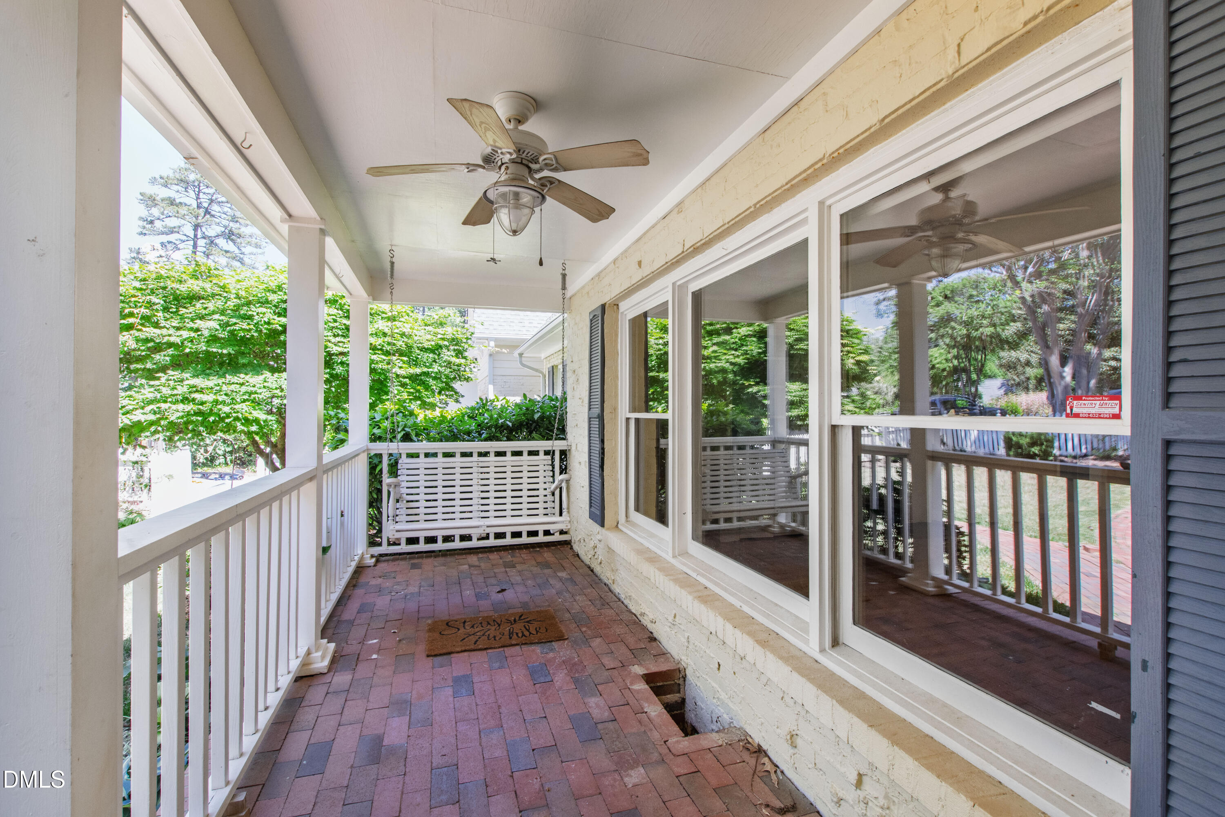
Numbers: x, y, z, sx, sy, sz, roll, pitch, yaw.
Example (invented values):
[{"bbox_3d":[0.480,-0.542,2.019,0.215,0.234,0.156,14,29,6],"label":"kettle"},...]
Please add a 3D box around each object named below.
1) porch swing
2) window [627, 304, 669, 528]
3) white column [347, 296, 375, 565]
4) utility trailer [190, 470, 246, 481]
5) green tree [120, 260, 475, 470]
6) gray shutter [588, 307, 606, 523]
[{"bbox_3d":[-0.972,-0.107,3.861,1.300,2.060,0.600,0,0,-19],"label":"porch swing"},{"bbox_3d":[0.274,0.057,3.464,0.100,1.550,0.820,0,0,-19],"label":"window"},{"bbox_3d":[-2.180,0.192,4.421,0.220,2.270,0.220,0,0,-19],"label":"white column"},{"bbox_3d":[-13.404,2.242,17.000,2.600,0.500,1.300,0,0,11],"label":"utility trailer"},{"bbox_3d":[-3.951,0.225,6.267,4.500,4.000,4.400,0,0,-19],"label":"green tree"},{"bbox_3d":[-0.122,0.053,4.010,0.035,1.670,0.330,0,0,-19],"label":"gray shutter"}]

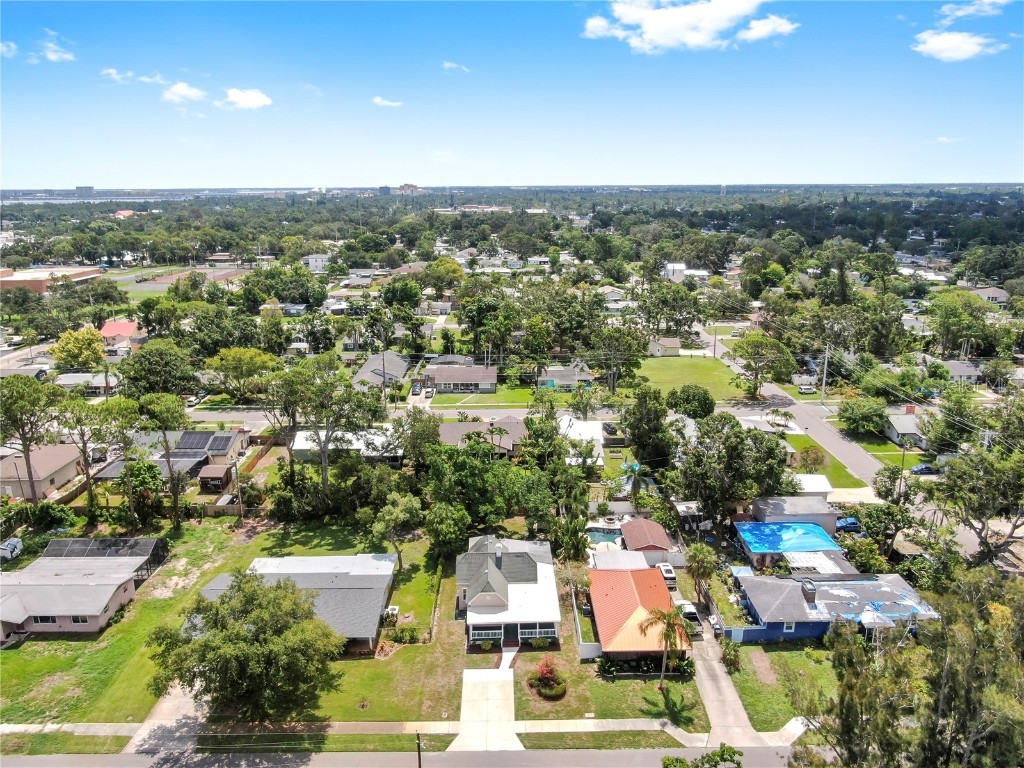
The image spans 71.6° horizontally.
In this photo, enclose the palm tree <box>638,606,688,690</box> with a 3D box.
[{"bbox_3d":[15.085,26.581,70.384,4.500,8.700,4.500,-1,16,-1],"label":"palm tree"}]

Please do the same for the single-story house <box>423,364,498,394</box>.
[{"bbox_3d":[-12.630,-1.640,176.180,17.800,4.900,13.500,0,16,0],"label":"single-story house"}]

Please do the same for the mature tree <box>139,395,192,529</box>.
[{"bbox_3d":[-50.071,11.496,104.044,7.500,20.500,7.500,-1,16,-1],"label":"mature tree"}]

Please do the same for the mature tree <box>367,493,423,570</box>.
[{"bbox_3d":[-15.014,19.169,91.552,6.900,10.800,6.600,0,16,0],"label":"mature tree"}]

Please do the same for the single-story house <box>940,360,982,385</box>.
[{"bbox_3d":[111.090,-3.450,180.210,10.500,4.700,11.500,0,16,0],"label":"single-story house"}]

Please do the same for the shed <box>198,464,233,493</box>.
[{"bbox_3d":[-50.091,15.853,120.214,4.300,3.400,4.200,-1,16,-1],"label":"shed"}]

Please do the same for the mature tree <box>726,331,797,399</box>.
[{"bbox_3d":[57.781,-4.336,164.608,16.000,16.000,15.000,0,16,0],"label":"mature tree"}]

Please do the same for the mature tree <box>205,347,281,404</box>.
[{"bbox_3d":[-63.380,-2.330,167.030,16.400,11.800,15.500,0,16,0],"label":"mature tree"}]

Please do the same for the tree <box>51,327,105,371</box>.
[{"bbox_3d":[-117.880,-9.410,193.080,12.500,12.000,12.300,0,16,0],"label":"tree"}]

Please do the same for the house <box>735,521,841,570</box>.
[{"bbox_3d":[36.847,21.573,95.666,11.700,3.500,8.100,0,16,0],"label":"house"}]

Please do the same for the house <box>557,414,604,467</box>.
[{"bbox_3d":[13.077,11.008,133.934,8.800,4.500,24.000,-1,16,-1],"label":"house"}]

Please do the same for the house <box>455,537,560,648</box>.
[{"bbox_3d":[-0.687,23.522,85.800,12.100,6.500,18.000,-1,16,-1],"label":"house"}]

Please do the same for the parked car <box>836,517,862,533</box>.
[{"bbox_3d":[48.443,20.487,103.114,4.400,1.470,1.800,0,16,0],"label":"parked car"}]

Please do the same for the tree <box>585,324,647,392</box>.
[{"bbox_3d":[24.575,-5.576,168.269,14.300,16.700,13.500,0,16,0],"label":"tree"}]

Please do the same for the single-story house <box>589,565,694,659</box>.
[{"bbox_3d":[13.880,25.190,80.380,9.200,4.800,16.200,0,16,0],"label":"single-story house"}]

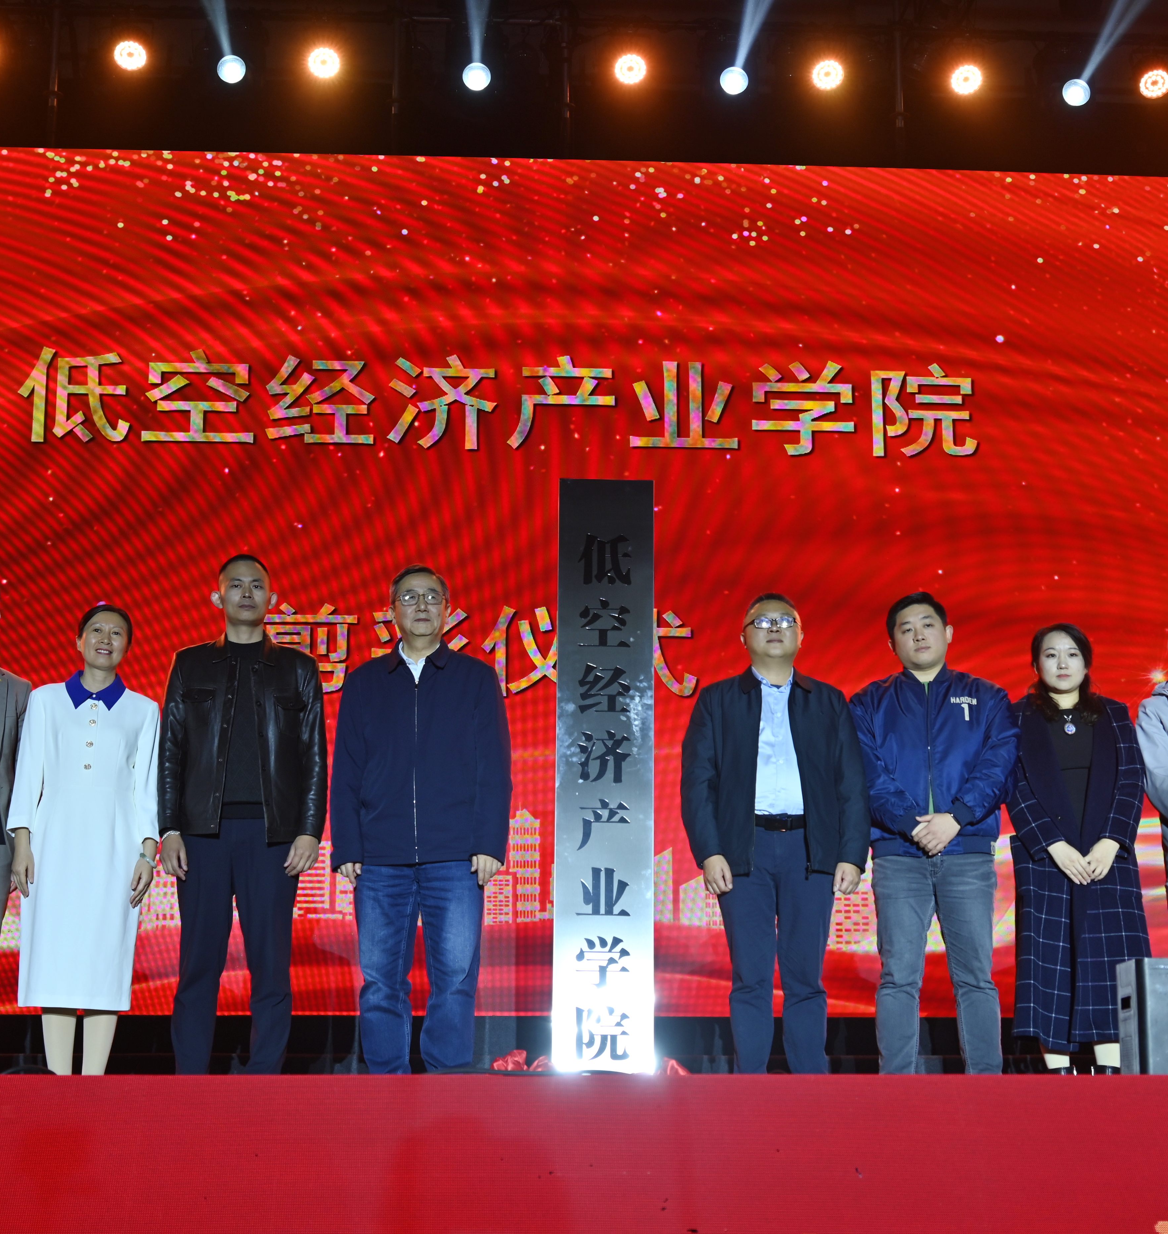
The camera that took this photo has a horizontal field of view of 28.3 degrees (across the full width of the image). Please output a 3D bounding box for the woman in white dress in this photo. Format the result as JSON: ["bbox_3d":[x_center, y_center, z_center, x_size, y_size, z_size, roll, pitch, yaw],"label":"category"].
[{"bbox_3d":[-1.646,0.750,7.646,0.490,1.617,0.320,2,-13,-10],"label":"woman in white dress"}]

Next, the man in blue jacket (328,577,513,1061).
[{"bbox_3d":[-0.546,0.693,7.766,0.580,1.778,0.340,1,-13,-4],"label":"man in blue jacket"}]

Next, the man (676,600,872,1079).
[{"bbox_3d":[0.652,0.752,7.868,0.590,1.706,0.340,-1,-13,3],"label":"man"}]

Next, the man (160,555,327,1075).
[{"bbox_3d":[-1.135,0.670,7.714,0.550,1.800,0.330,2,-13,-7],"label":"man"}]

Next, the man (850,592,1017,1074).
[{"bbox_3d":[1.198,0.761,7.969,0.540,1.732,0.360,-1,-13,6],"label":"man"}]

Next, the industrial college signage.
[{"bbox_3d":[0.069,0.525,7.569,0.320,2.019,0.060,1,-16,-3],"label":"industrial college signage"}]

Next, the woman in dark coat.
[{"bbox_3d":[1.704,0.818,7.983,0.470,1.625,0.360,-2,-13,8],"label":"woman in dark coat"}]

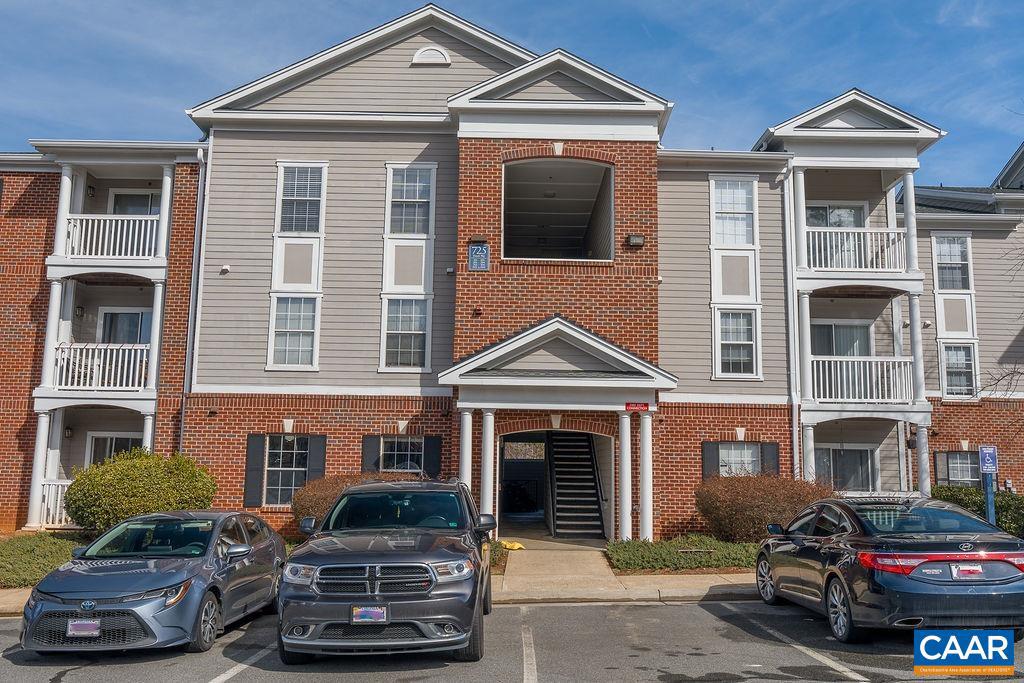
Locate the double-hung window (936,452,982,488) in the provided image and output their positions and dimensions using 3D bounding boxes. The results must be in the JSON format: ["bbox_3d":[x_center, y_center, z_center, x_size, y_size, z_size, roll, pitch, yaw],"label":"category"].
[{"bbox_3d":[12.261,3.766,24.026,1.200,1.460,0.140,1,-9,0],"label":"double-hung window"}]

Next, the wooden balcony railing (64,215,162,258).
[{"bbox_3d":[-9.121,-2.378,20.066,2.080,1.030,0.120,1,-9,0],"label":"wooden balcony railing"}]

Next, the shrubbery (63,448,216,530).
[{"bbox_3d":[-7.335,3.015,17.434,2.880,1.780,2.100,1,-9,0],"label":"shrubbery"}]

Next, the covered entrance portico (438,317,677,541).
[{"bbox_3d":[0.840,1.734,16.730,4.370,4.190,1.750,1,-9,0],"label":"covered entrance portico"}]

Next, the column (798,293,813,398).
[{"bbox_3d":[6.424,0.130,19.287,0.260,2.415,0.260,1,-9,0],"label":"column"}]

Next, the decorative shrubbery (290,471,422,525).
[{"bbox_3d":[-2.855,3.250,17.091,2.700,1.450,1.700,1,-9,0],"label":"decorative shrubbery"}]

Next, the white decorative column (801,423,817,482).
[{"bbox_3d":[6.378,3.040,18.835,0.260,2.465,0.260,1,-9,0],"label":"white decorative column"}]

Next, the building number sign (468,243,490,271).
[{"bbox_3d":[-0.658,-1.728,18.097,0.420,0.565,0.040,1,-9,0],"label":"building number sign"}]

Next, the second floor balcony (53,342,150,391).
[{"bbox_3d":[-9.202,0.658,20.114,2.200,1.080,1.400,1,-9,0],"label":"second floor balcony"}]

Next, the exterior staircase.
[{"bbox_3d":[1.487,3.218,21.564,1.200,2.850,4.100,1,-9,0],"label":"exterior staircase"}]

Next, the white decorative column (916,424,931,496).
[{"bbox_3d":[8.737,3.001,18.621,0.290,2.445,0.290,1,-9,0],"label":"white decorative column"}]

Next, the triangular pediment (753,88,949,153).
[{"bbox_3d":[7.479,-4.917,19.819,3.770,1.153,1.150,1,-9,0],"label":"triangular pediment"}]

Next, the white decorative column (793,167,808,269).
[{"bbox_3d":[6.468,-2.723,19.730,0.260,2.370,0.260,1,-9,0],"label":"white decorative column"}]

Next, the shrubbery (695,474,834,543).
[{"bbox_3d":[5.111,3.425,17.796,2.780,1.480,1.900,1,-9,0],"label":"shrubbery"}]

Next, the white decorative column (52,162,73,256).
[{"bbox_3d":[-10.257,-3.015,20.162,0.290,2.222,0.290,1,-9,0],"label":"white decorative column"}]

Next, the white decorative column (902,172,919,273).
[{"bbox_3d":[8.917,-2.685,19.735,0.260,2.370,0.260,1,-9,0],"label":"white decorative column"}]

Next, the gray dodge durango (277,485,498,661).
[{"bbox_3d":[-1.231,2.469,10.256,1.970,1.800,5.110,-1,-9,0],"label":"gray dodge durango"}]

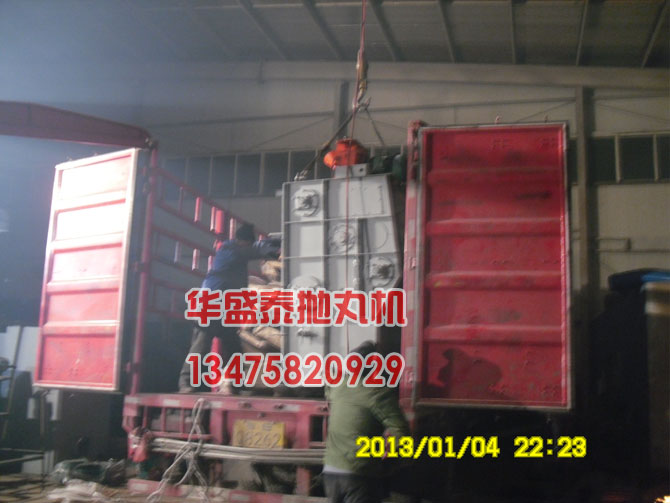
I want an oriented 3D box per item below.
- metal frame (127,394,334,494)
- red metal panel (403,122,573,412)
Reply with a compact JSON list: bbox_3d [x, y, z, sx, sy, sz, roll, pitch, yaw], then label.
[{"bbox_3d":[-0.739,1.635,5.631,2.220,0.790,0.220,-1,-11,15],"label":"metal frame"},{"bbox_3d":[1.183,0.085,5.242,1.219,2.199,0.100,0,-9,13],"label":"red metal panel"}]

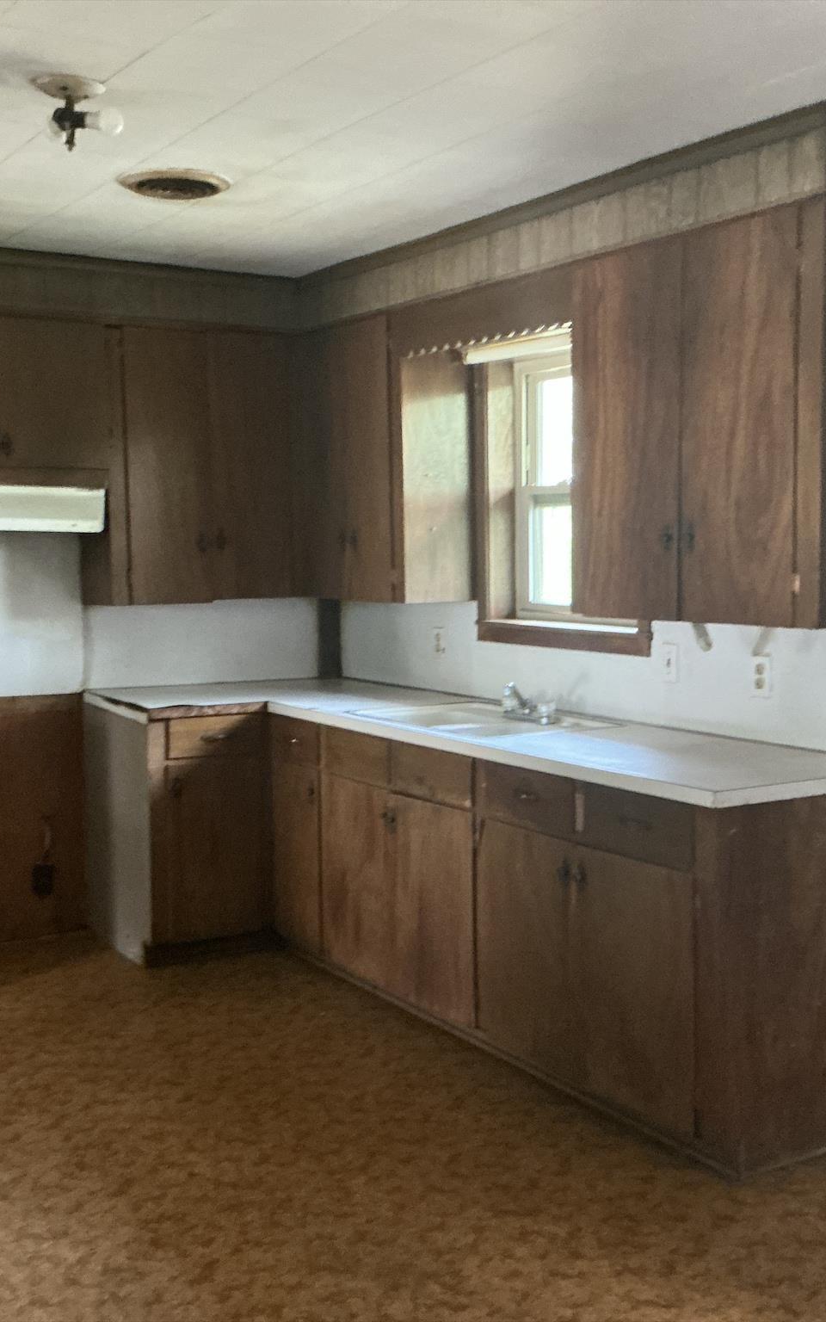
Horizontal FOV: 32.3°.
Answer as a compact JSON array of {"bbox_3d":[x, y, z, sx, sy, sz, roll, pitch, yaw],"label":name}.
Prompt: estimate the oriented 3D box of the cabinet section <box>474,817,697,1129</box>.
[{"bbox_3d":[0.614,0.752,3.745,0.515,0.619,0.862,-3,5,-32],"label":"cabinet section"}]

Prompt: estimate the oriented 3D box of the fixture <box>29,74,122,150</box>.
[{"bbox_3d":[-0.734,-1.169,3.090,0.189,0.134,0.189,-3,6,-32],"label":"fixture"}]

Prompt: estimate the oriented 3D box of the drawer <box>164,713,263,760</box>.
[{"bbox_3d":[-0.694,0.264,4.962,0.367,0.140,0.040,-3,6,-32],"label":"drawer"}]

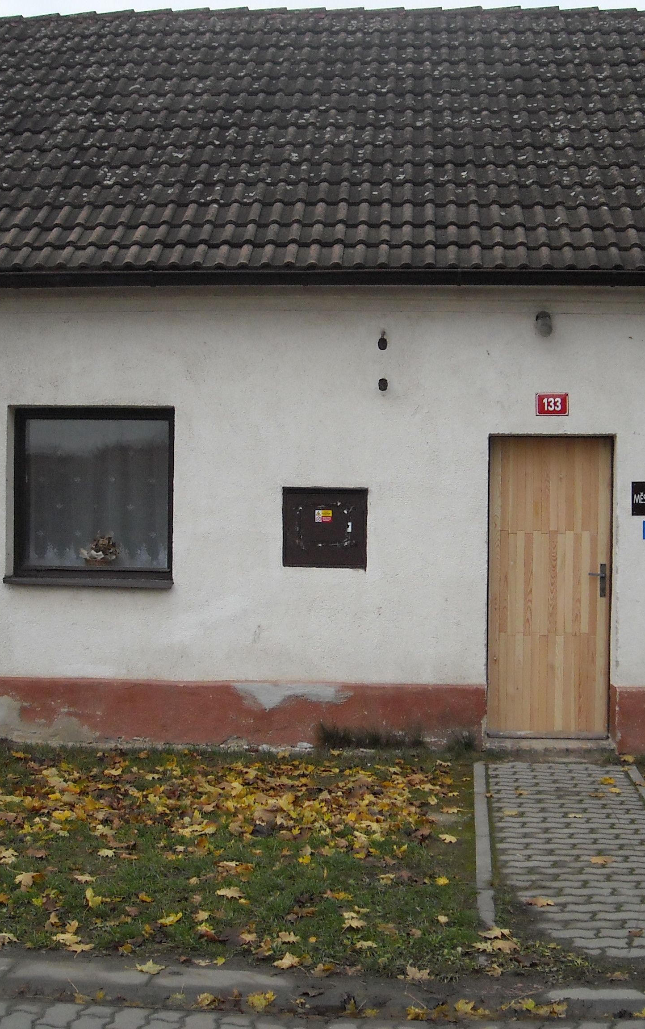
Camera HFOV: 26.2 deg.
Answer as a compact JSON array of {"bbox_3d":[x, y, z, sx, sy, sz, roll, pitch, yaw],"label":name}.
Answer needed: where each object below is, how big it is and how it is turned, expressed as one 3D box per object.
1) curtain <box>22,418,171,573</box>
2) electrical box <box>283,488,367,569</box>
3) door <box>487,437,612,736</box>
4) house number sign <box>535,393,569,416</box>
[{"bbox_3d":[-1.507,-0.136,9.303,1.029,1.052,0.080,1,0,4],"label":"curtain"},{"bbox_3d":[0.020,0.089,8.957,0.552,0.523,0.120,1,0,4],"label":"electrical box"},{"bbox_3d":[1.476,0.471,9.042,0.805,1.951,0.060,1,0,4],"label":"door"},{"bbox_3d":[1.461,-0.697,8.808,0.212,0.143,0.015,1,0,4],"label":"house number sign"}]

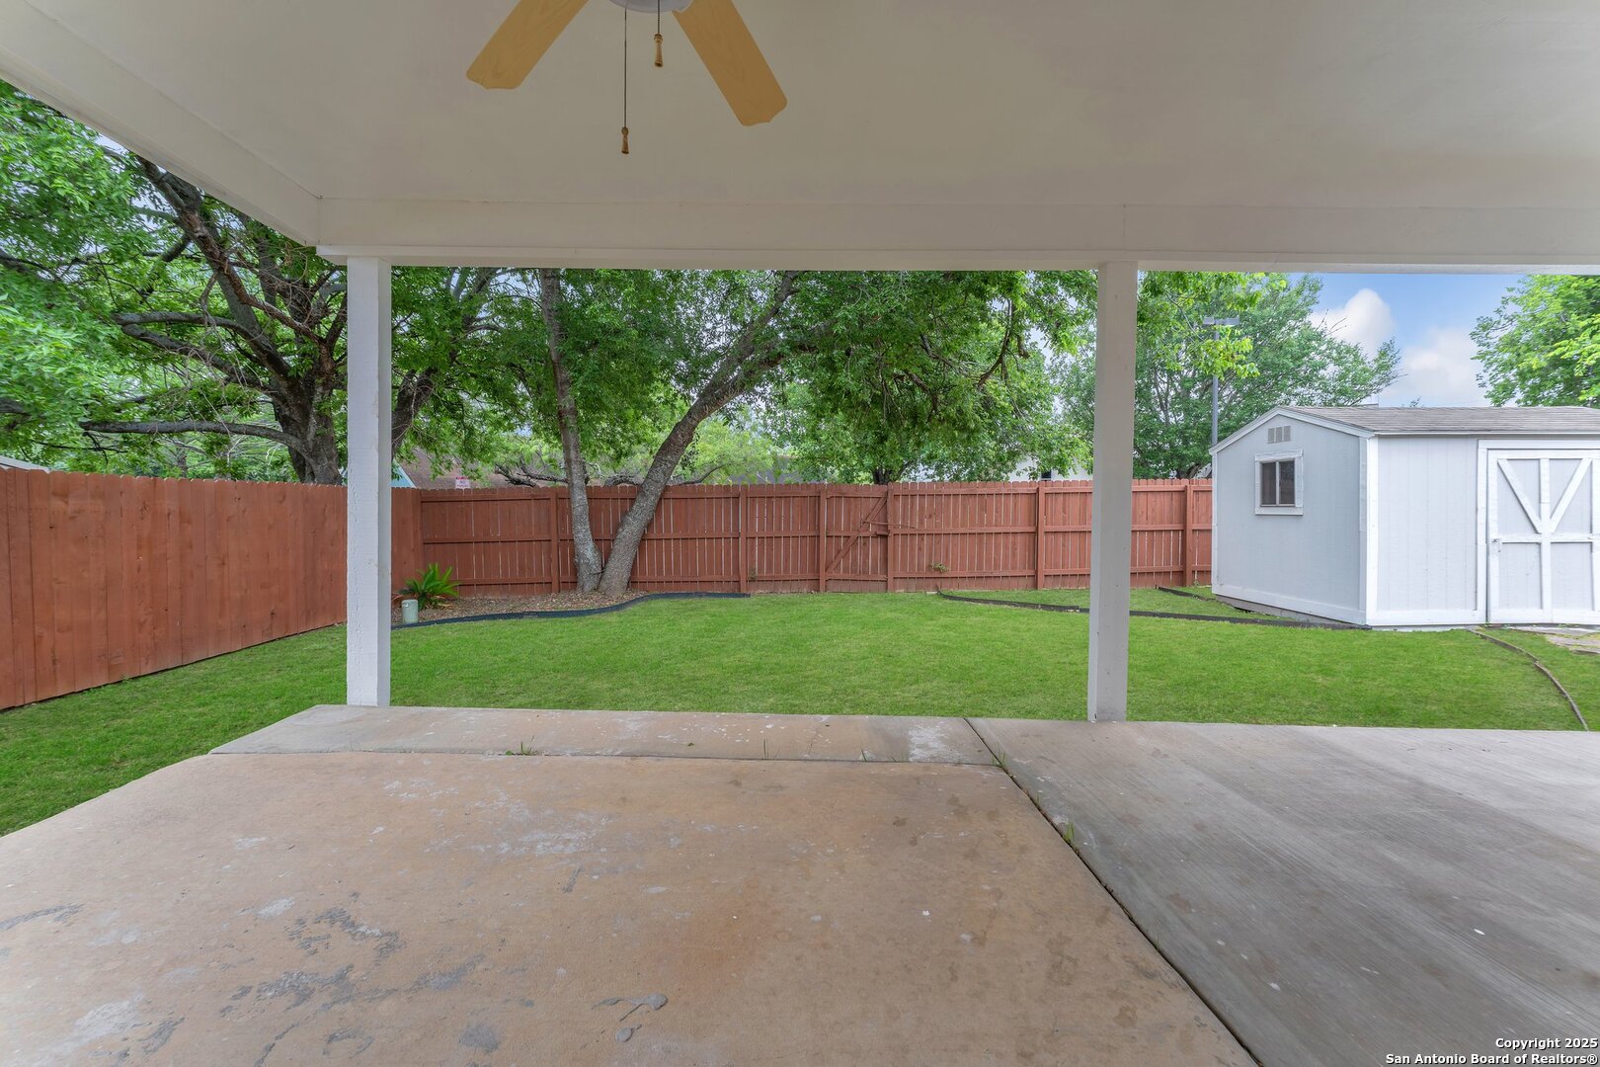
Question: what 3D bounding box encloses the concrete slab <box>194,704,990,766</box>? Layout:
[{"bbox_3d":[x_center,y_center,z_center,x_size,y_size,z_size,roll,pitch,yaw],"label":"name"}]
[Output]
[{"bbox_3d":[-0.784,0.940,2.772,3.200,0.100,0.610,1,1,1],"label":"concrete slab"}]

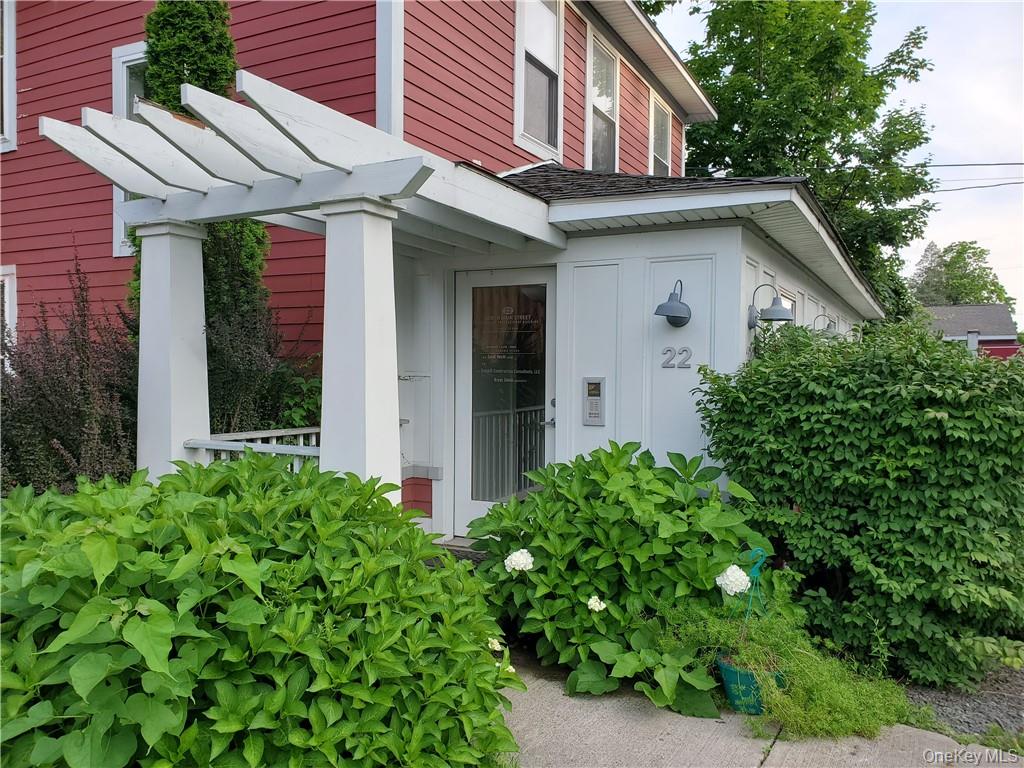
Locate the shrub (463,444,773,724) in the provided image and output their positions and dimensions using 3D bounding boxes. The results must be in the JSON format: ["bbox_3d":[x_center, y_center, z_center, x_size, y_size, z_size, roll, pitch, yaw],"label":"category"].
[{"bbox_3d":[0.605,0.873,4.200,1.500,1.100,1.350,2,2,28],"label":"shrub"}]

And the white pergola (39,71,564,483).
[{"bbox_3d":[-0.767,0.111,4.300,1.960,2.540,2.880,2,2,28],"label":"white pergola"}]

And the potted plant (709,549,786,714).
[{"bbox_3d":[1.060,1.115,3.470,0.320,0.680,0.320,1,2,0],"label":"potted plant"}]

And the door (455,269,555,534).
[{"bbox_3d":[-0.040,0.171,5.694,0.920,2.040,0.070,2,2,28],"label":"door"}]

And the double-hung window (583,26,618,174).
[{"bbox_3d":[1.081,-3.287,9.470,0.120,1.798,1.164,2,2,27],"label":"double-hung window"}]

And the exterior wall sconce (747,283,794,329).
[{"bbox_3d":[1.649,-0.491,4.883,0.280,0.290,0.235,2,2,28],"label":"exterior wall sconce"}]

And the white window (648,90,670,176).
[{"bbox_3d":[2.204,-3.358,11.636,0.120,1.798,1.163,2,2,27],"label":"white window"}]

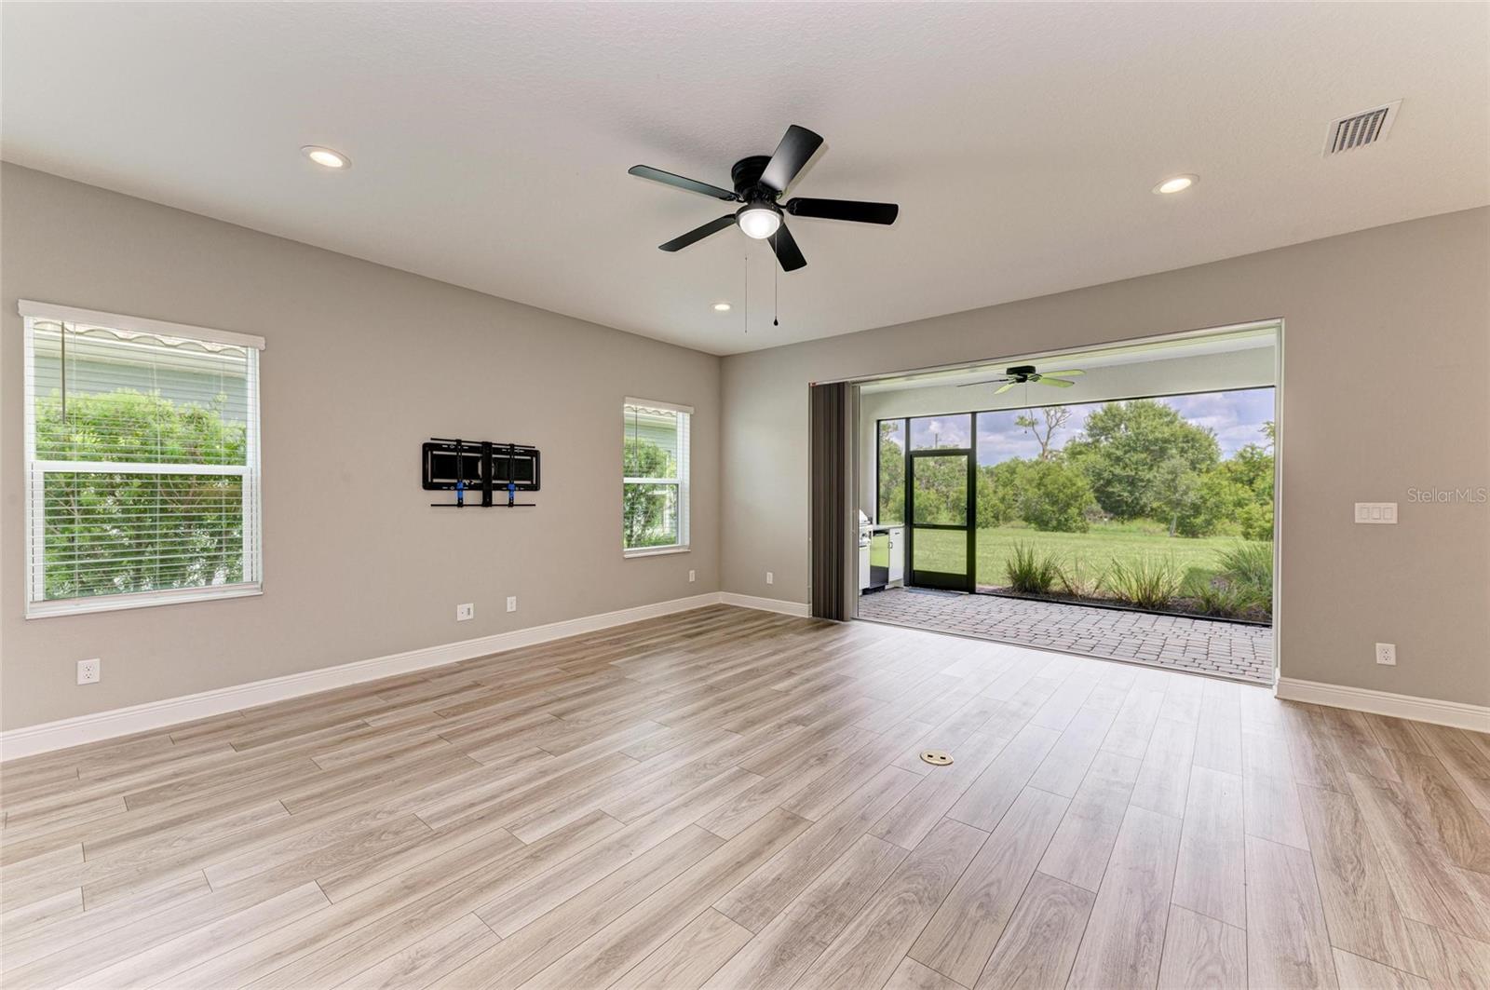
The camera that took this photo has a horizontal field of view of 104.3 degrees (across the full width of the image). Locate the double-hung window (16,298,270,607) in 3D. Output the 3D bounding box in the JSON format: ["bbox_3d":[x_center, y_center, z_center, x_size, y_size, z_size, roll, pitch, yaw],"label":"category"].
[{"bbox_3d":[-3.207,-0.178,3.154,0.075,1.525,0.920,0,0,40],"label":"double-hung window"}]

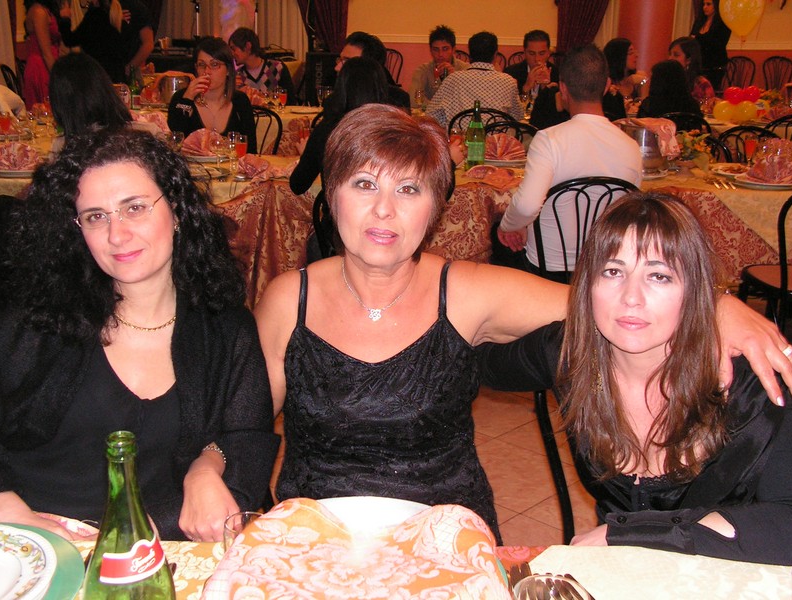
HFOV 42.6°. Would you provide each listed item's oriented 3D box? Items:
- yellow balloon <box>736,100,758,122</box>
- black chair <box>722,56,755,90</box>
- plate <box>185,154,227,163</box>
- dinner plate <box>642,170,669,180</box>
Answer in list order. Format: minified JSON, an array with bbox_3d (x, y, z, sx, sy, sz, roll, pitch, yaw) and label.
[{"bbox_3d":[2.260,-1.217,6.558,0.140,0.135,0.140,1,16,0],"label":"yellow balloon"},{"bbox_3d":[4.264,-2.530,12.554,0.420,0.900,0.480,2,16,0],"label":"black chair"},{"bbox_3d":[-0.873,-0.641,4.609,0.250,0.030,0.250,1,16,0],"label":"plate"},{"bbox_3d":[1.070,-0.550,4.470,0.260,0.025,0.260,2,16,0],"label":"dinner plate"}]

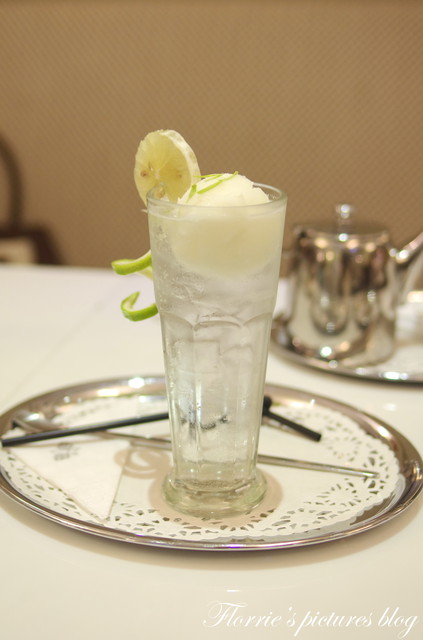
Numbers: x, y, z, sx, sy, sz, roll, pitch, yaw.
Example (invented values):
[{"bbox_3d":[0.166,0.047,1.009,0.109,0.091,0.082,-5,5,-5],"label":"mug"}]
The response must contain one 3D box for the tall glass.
[{"bbox_3d":[0.003,0.018,0.477,0.077,0.184,0.077,0,17,0],"label":"tall glass"}]

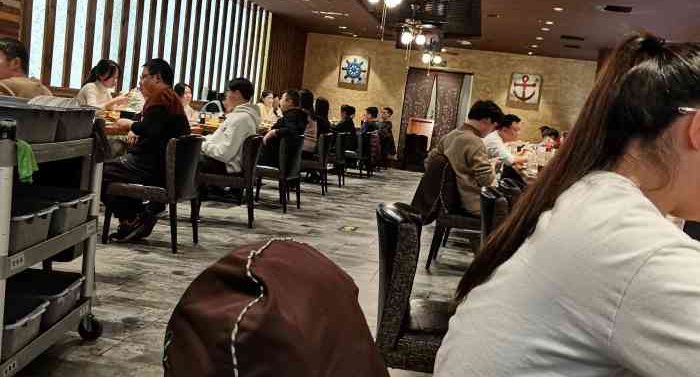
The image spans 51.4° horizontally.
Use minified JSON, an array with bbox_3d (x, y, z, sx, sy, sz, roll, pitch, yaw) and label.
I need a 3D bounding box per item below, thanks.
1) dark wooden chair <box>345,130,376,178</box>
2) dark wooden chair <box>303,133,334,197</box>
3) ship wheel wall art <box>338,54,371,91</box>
[{"bbox_3d":[0.164,-0.714,14.506,0.580,0.855,0.490,9,6,18],"label":"dark wooden chair"},{"bbox_3d":[-0.546,-0.362,9.653,0.600,0.793,0.490,7,6,10],"label":"dark wooden chair"},{"bbox_3d":[0.083,-2.388,15.037,0.609,0.673,0.050,7,6,10],"label":"ship wheel wall art"}]

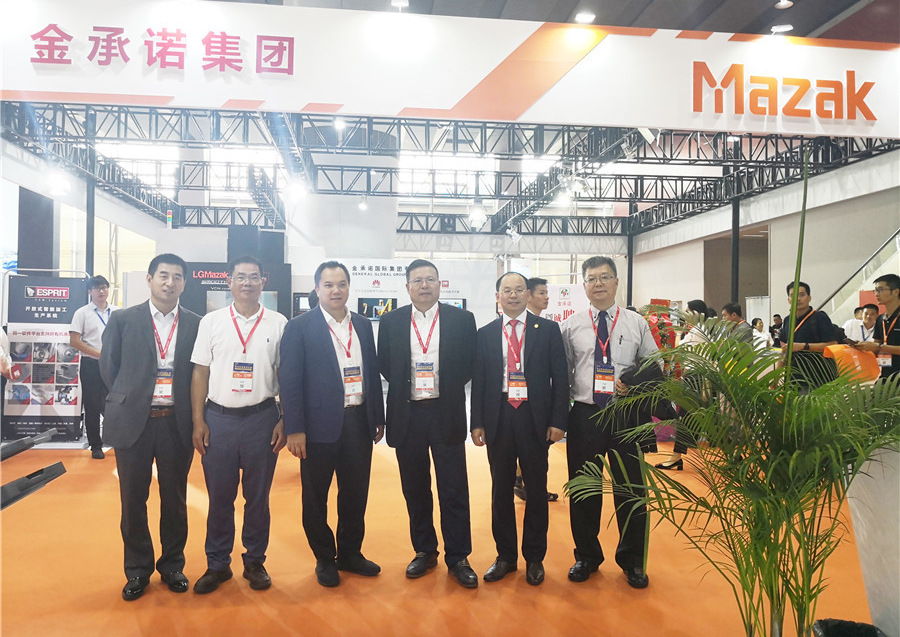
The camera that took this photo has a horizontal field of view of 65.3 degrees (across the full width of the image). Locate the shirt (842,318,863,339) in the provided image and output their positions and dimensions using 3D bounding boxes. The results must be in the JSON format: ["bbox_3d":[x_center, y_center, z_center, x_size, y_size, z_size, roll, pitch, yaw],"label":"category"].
[{"bbox_3d":[4.948,0.311,8.400,0.480,0.600,0.280,1,-1,-25],"label":"shirt"}]

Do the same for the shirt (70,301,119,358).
[{"bbox_3d":[-3.480,0.119,6.950,0.500,0.570,0.280,1,-1,-38],"label":"shirt"}]

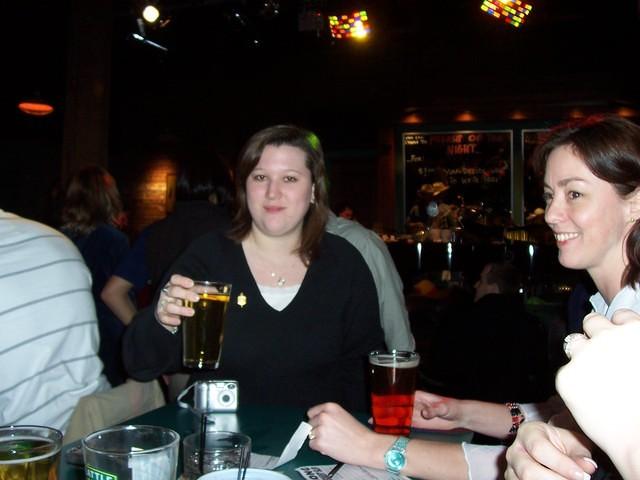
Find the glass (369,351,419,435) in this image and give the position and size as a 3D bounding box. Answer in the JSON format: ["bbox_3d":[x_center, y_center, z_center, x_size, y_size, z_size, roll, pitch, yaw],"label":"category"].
[{"bbox_3d":[0.126,0.270,1.170,0.088,0.145,0.088,1,1,0],"label":"glass"}]

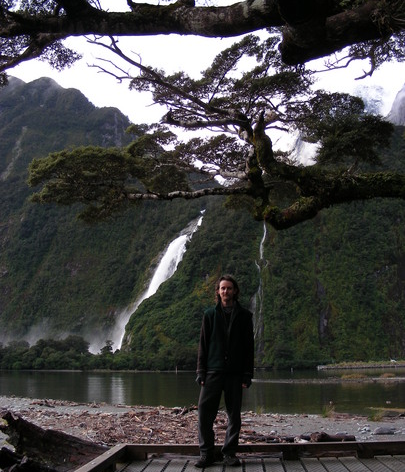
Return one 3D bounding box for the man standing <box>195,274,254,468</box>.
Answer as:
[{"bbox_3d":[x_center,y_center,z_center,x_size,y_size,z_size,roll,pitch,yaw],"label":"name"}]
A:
[{"bbox_3d":[0.216,1.270,5.760,0.550,1.800,0.360,-1,-12,5],"label":"man standing"}]

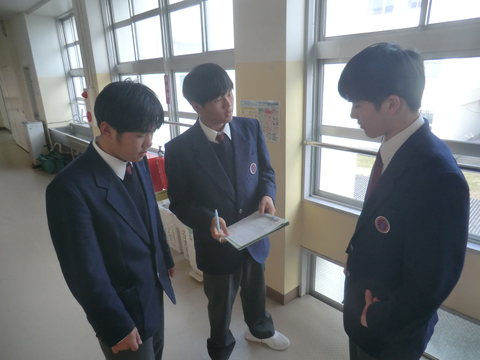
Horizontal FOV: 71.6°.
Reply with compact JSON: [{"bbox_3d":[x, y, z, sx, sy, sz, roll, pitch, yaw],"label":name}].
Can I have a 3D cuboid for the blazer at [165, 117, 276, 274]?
[{"bbox_3d":[-0.088,0.068,1.698,0.540,0.730,0.380,-11,20,-27],"label":"blazer"}]

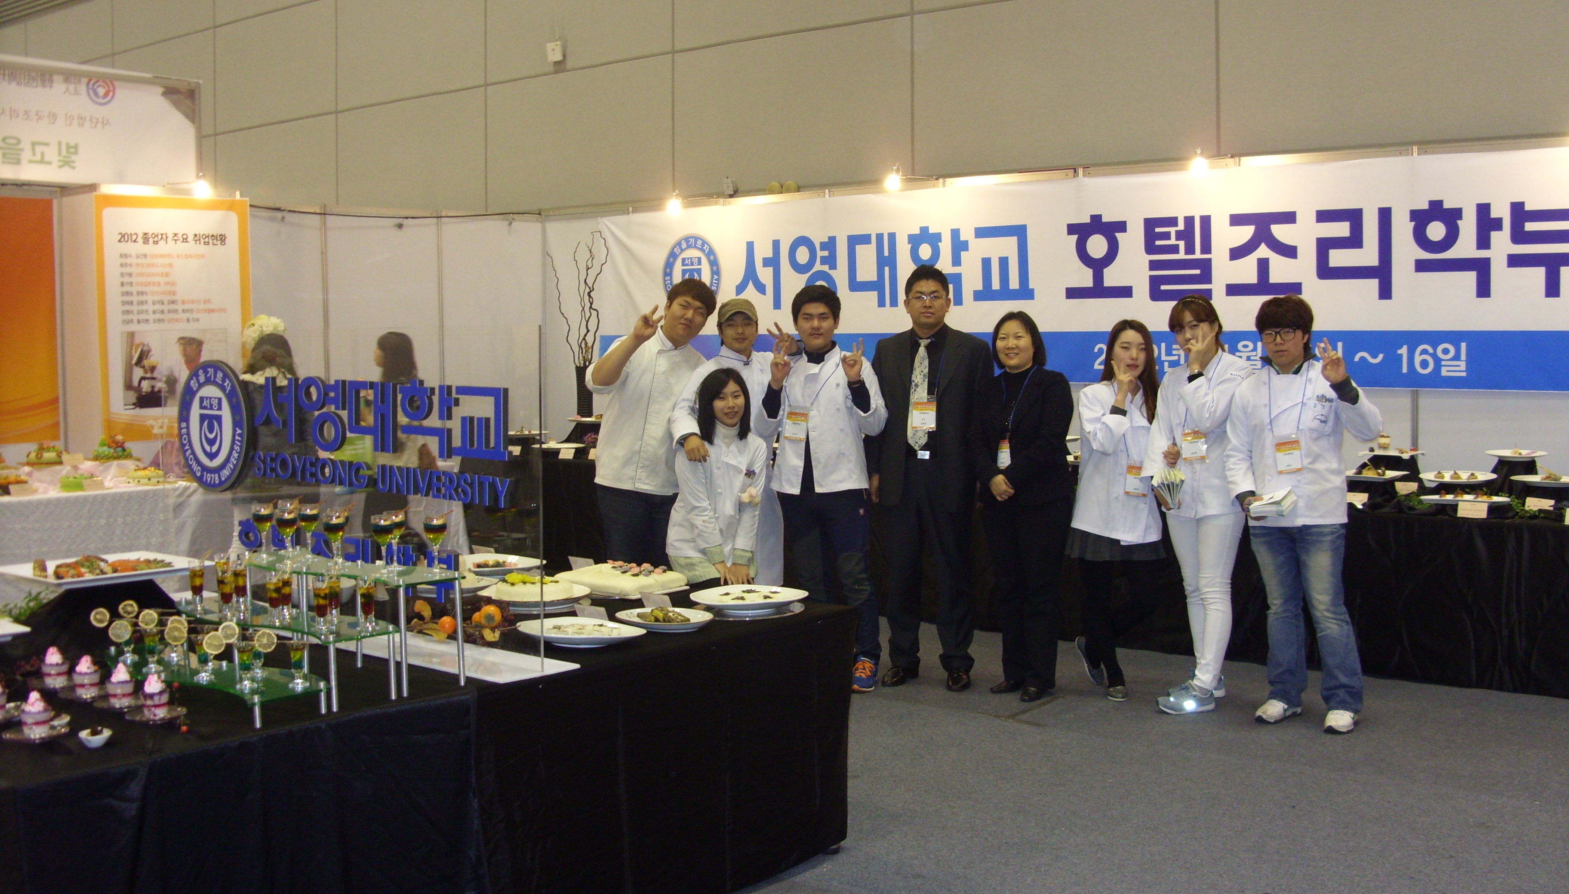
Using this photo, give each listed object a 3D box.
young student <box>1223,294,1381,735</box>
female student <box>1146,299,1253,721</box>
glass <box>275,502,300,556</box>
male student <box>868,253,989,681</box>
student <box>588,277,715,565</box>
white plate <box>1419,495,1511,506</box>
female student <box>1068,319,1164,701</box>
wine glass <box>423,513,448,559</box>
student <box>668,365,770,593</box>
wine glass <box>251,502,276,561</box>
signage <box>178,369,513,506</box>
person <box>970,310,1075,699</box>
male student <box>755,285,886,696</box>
[{"bbox_3d":[1.990,0.241,6.633,0.580,1.650,0.420,0,4,14],"label":"young student"},{"bbox_3d":[1.707,0.227,7.150,0.480,1.680,0.420,2,5,35],"label":"female student"},{"bbox_3d":[-1.224,0.219,4.240,0.058,0.137,0.058,0,4,0],"label":"glass"},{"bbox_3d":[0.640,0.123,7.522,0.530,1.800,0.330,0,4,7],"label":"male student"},{"bbox_3d":[-0.562,0.178,7.350,0.570,1.780,0.450,0,4,0],"label":"student"},{"bbox_3d":[2.908,0.228,7.362,0.350,0.024,0.200,3,5,39],"label":"white plate"},{"bbox_3d":[1.365,0.264,7.091,0.400,1.560,0.360,0,4,5],"label":"female student"},{"bbox_3d":[-0.810,0.221,4.000,0.058,0.137,0.058,0,4,0],"label":"wine glass"},{"bbox_3d":[-0.265,0.370,7.096,0.440,1.380,0.480,-1,4,-14],"label":"student"},{"bbox_3d":[-1.270,0.203,4.190,0.057,0.138,0.057,3,5,39],"label":"wine glass"},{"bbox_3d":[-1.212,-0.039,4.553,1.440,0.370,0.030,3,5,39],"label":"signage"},{"bbox_3d":[1.038,0.238,7.420,0.480,1.630,0.340,2,4,27],"label":"person"},{"bbox_3d":[0.169,0.180,7.550,0.580,1.740,0.450,0,4,6],"label":"male student"}]

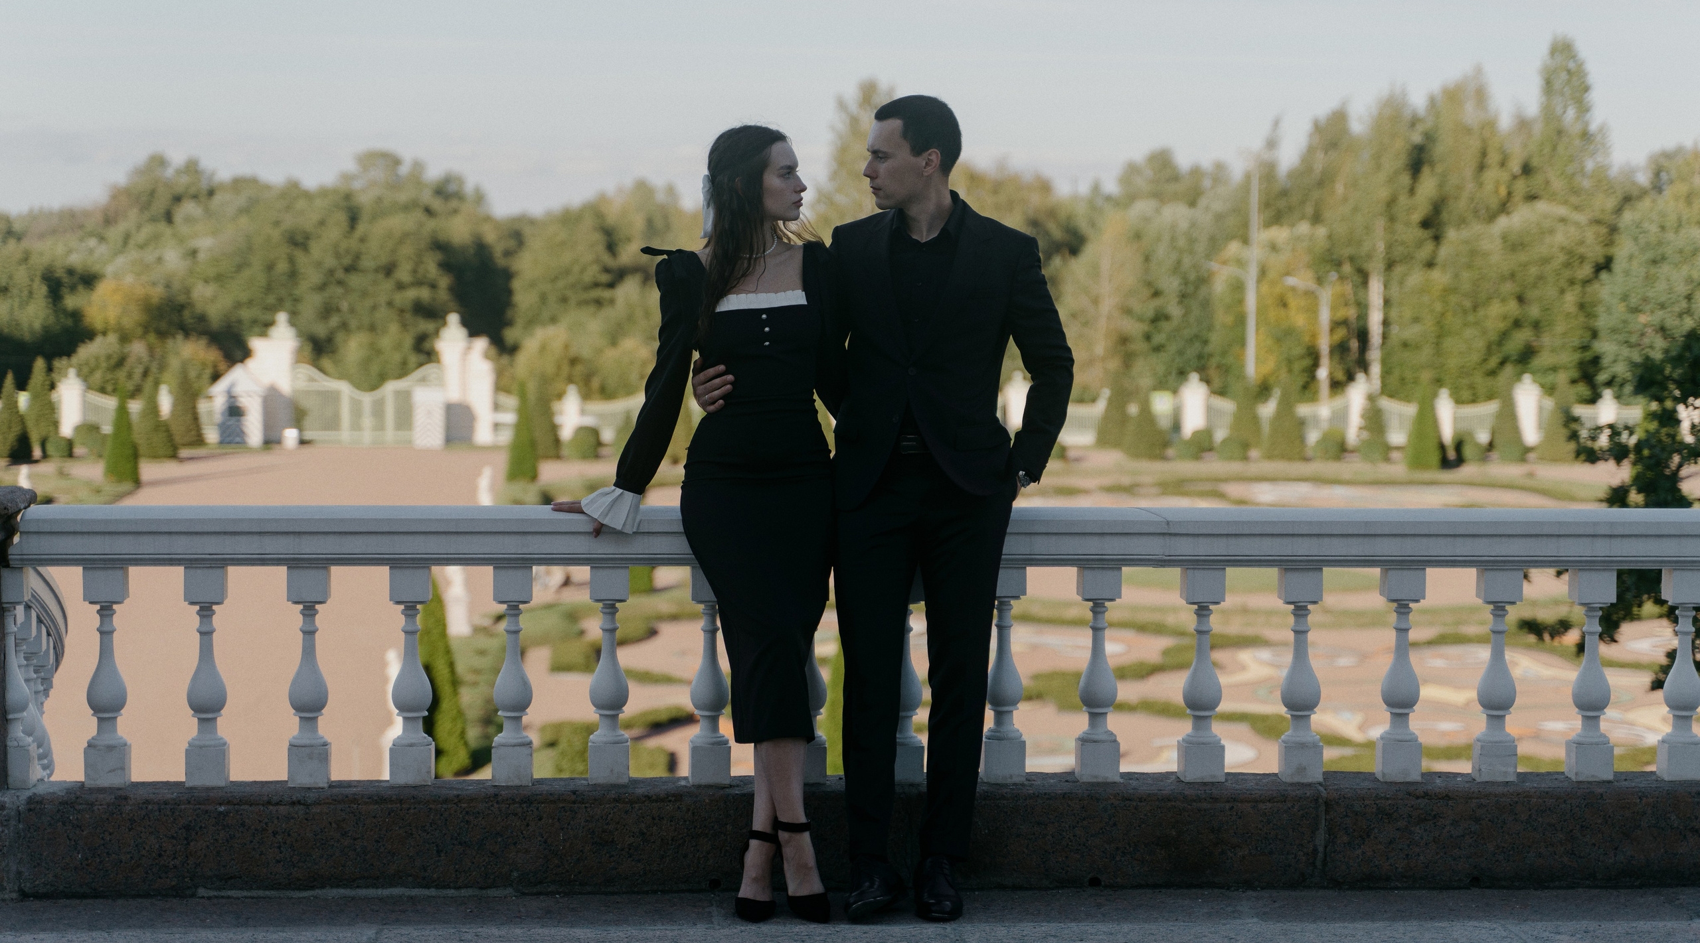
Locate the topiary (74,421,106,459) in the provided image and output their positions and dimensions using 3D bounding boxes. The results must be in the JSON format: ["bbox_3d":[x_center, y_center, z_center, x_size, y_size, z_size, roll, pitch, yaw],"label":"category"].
[{"bbox_3d":[-28.516,-1.216,123.944,1.143,1.301,1.143,0,3,-5],"label":"topiary"}]

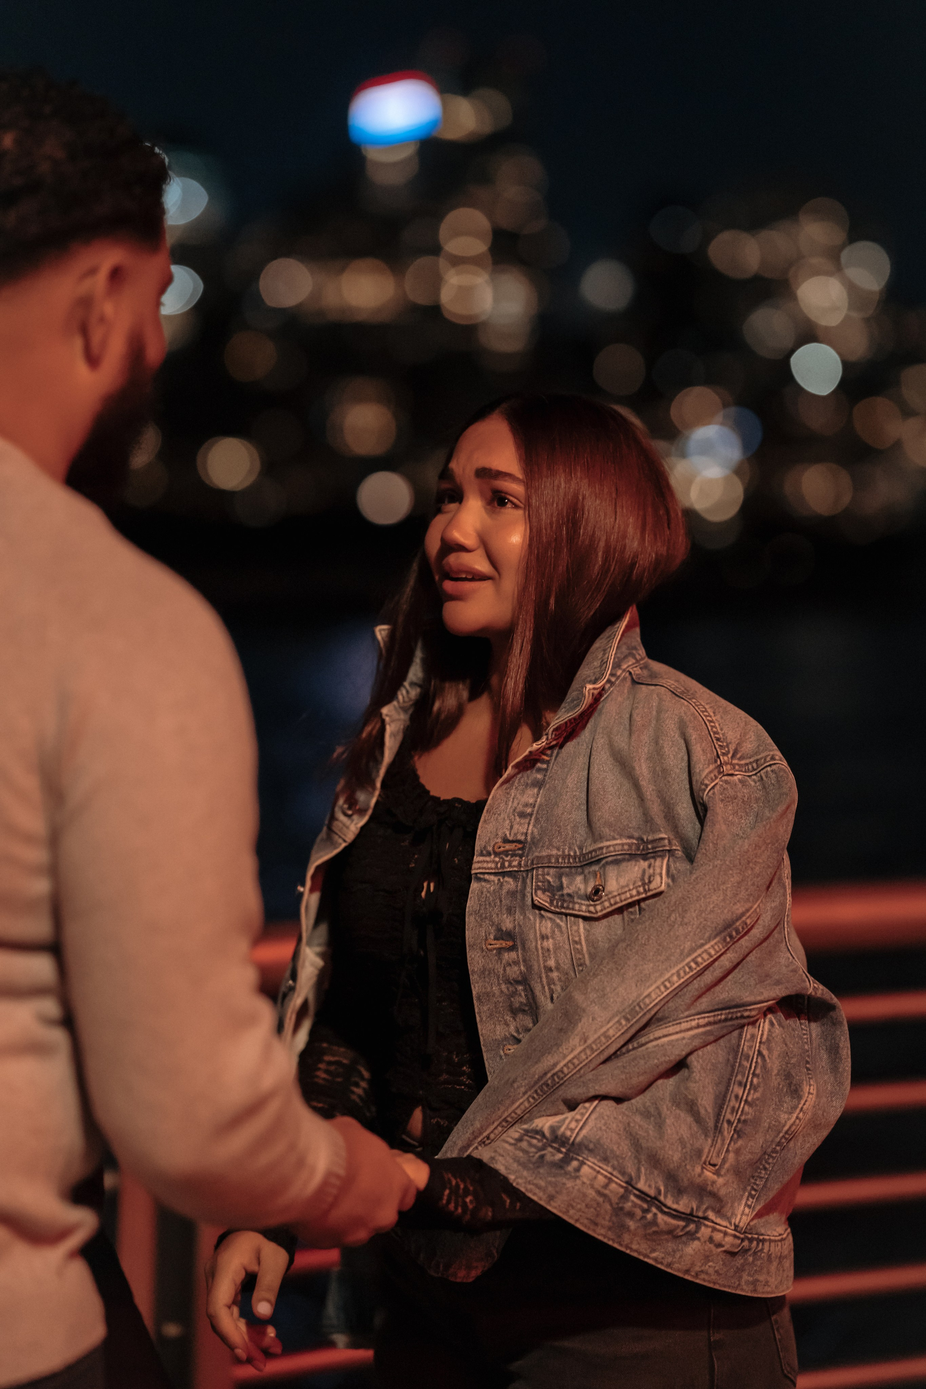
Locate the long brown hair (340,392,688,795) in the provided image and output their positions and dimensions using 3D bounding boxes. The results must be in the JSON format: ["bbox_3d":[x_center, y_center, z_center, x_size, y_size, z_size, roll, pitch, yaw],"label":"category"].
[{"bbox_3d":[0.048,-0.092,3.000,0.270,0.375,0.270,2,3,42],"label":"long brown hair"}]

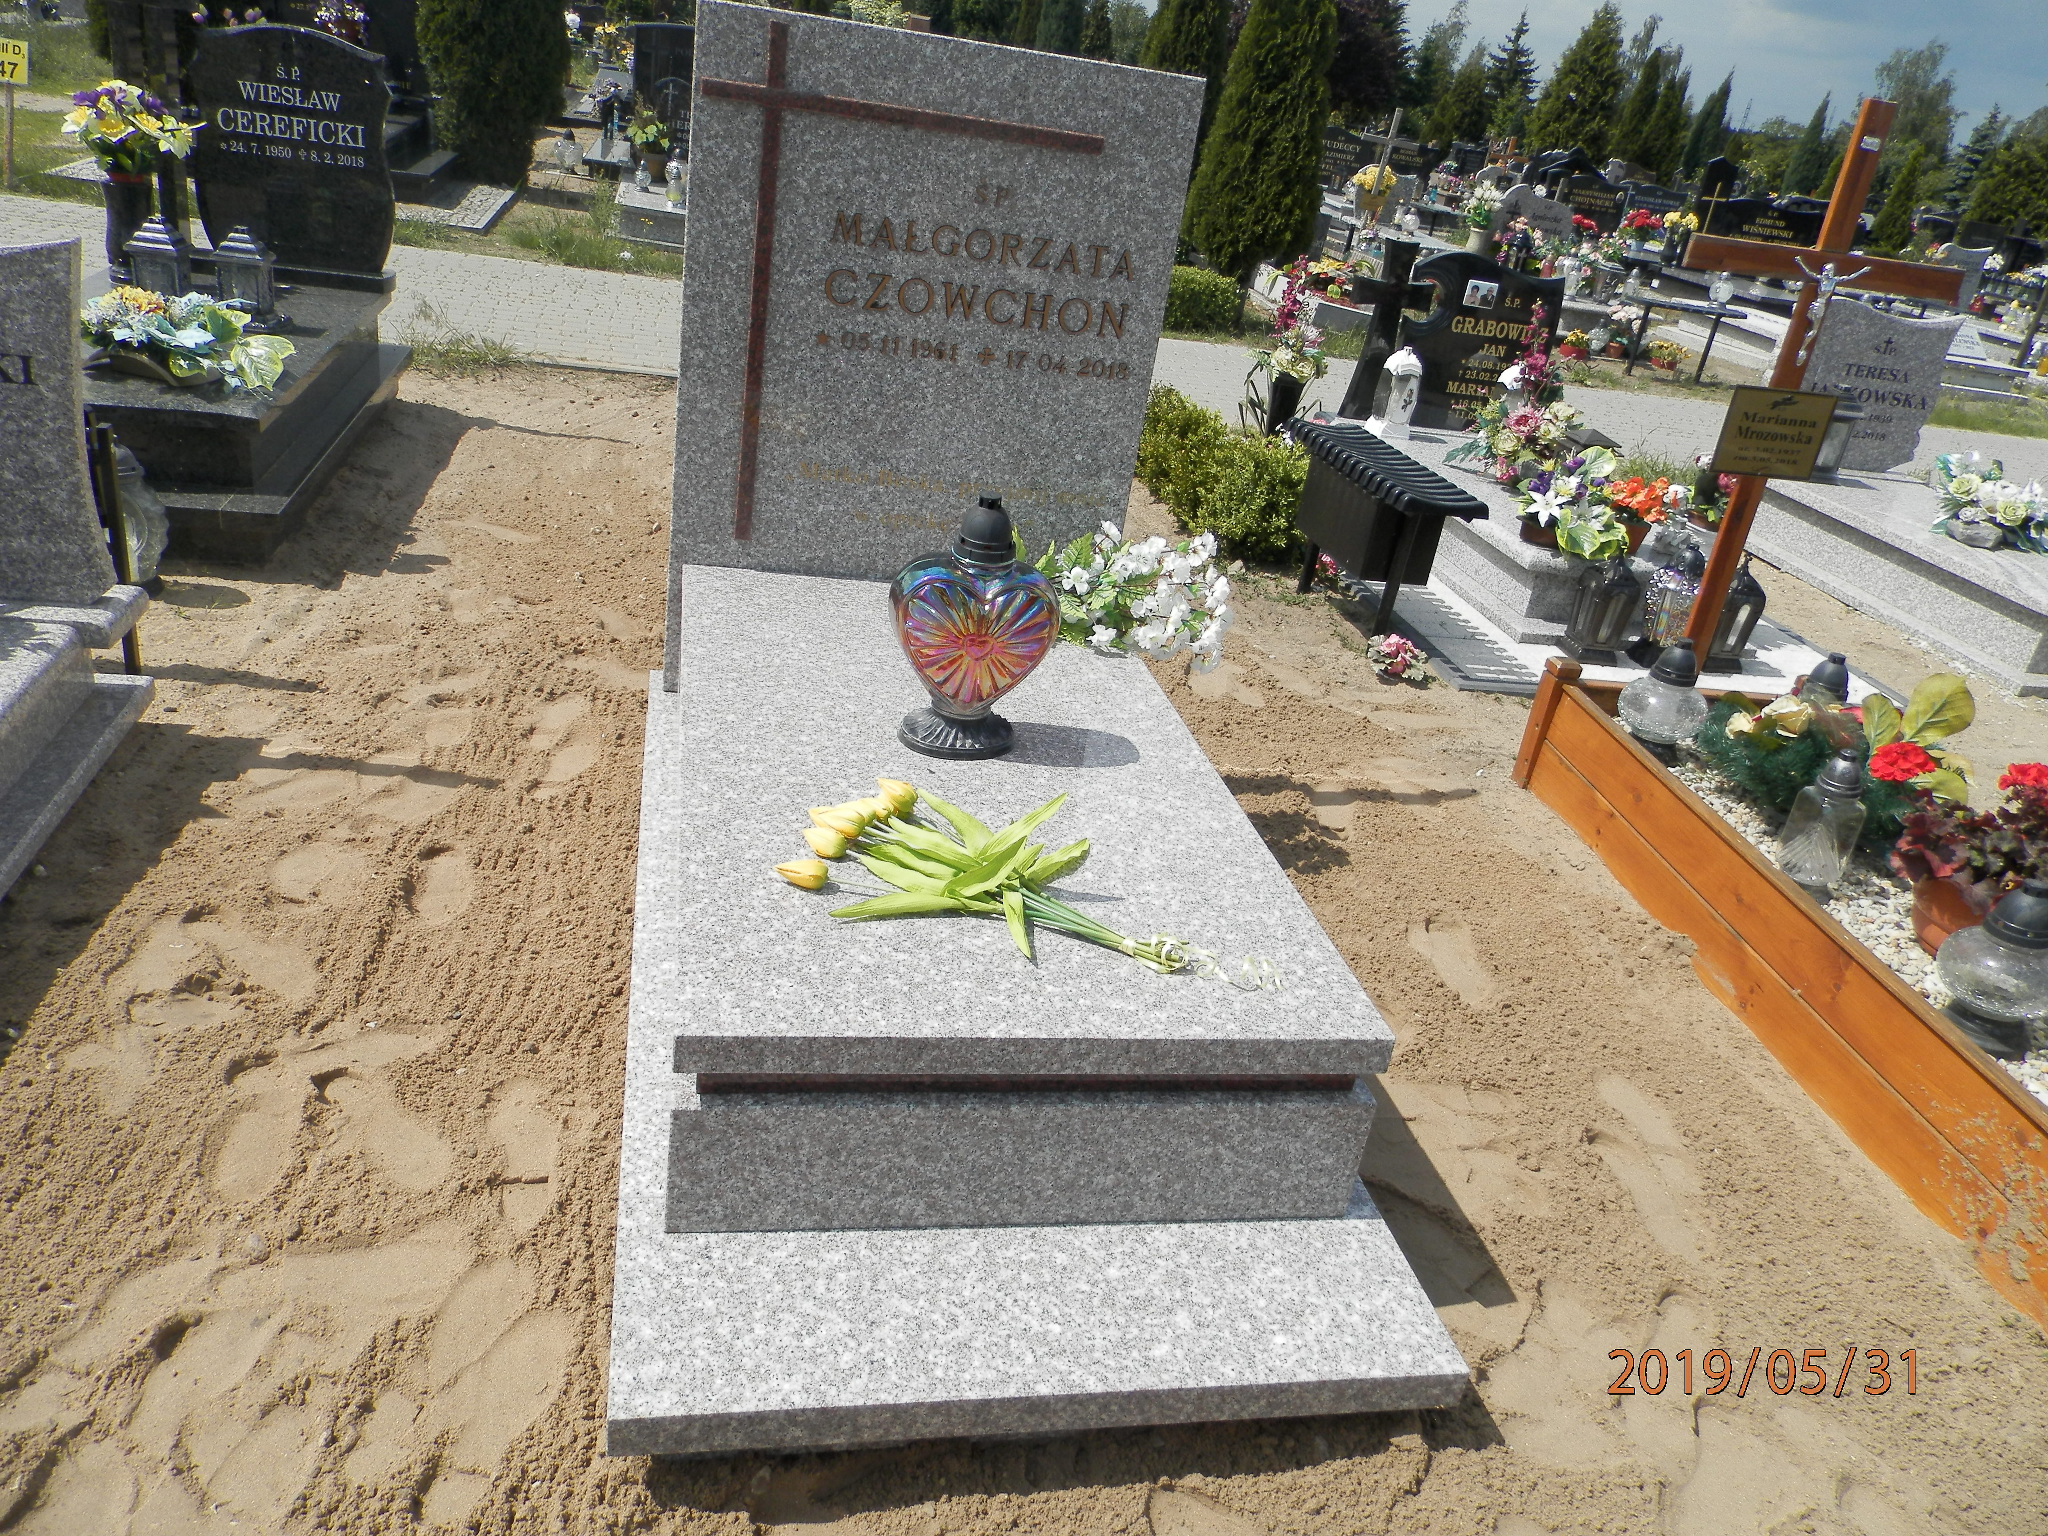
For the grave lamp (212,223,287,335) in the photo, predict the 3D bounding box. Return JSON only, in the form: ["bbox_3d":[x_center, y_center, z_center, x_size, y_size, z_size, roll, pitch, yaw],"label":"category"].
[{"bbox_3d":[-2.261,-1.436,4.327,0.165,0.275,0.165,3,26,-14],"label":"grave lamp"}]

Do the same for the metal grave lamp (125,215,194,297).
[{"bbox_3d":[-2.291,-1.318,3.904,0.162,0.261,0.162,-3,28,-25],"label":"metal grave lamp"}]

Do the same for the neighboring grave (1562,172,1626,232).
[{"bbox_3d":[5.869,-5.718,15.139,0.680,0.660,0.100,3,26,-14],"label":"neighboring grave"}]

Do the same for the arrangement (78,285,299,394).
[{"bbox_3d":[-2.027,-1.056,3.565,0.468,0.171,0.270,3,26,-14],"label":"arrangement"}]

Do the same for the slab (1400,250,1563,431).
[{"bbox_3d":[1.659,-1.583,5.518,0.580,0.633,0.080,3,26,-14],"label":"slab"}]

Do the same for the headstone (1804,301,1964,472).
[{"bbox_3d":[3.761,-1.702,6.614,0.720,0.710,0.080,3,26,-14],"label":"headstone"}]

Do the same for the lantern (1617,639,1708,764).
[{"bbox_3d":[1.480,-0.166,3.409,0.195,0.275,0.195,3,26,-14],"label":"lantern"}]

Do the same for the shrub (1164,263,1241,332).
[{"bbox_3d":[1.033,-2.980,9.341,0.650,0.370,0.500,3,26,-14],"label":"shrub"}]

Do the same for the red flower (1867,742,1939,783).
[{"bbox_3d":[1.639,-0.010,2.755,0.122,0.056,0.113,3,26,-14],"label":"red flower"}]

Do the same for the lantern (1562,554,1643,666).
[{"bbox_3d":[1.777,-0.512,4.517,0.150,0.350,0.150,3,26,-14],"label":"lantern"}]

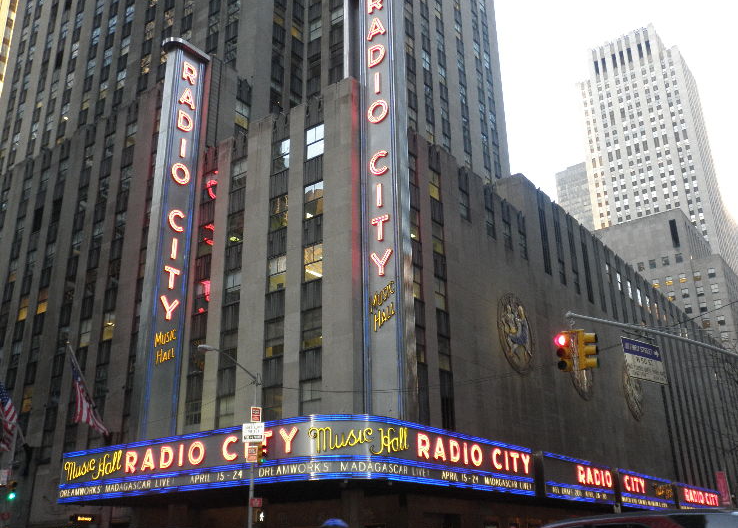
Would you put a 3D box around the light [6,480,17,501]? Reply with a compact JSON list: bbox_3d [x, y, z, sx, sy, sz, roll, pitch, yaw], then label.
[{"bbox_3d":[-15.902,10.053,33.200,0.340,0.760,0.260,-17,-27,34],"label":"light"}]

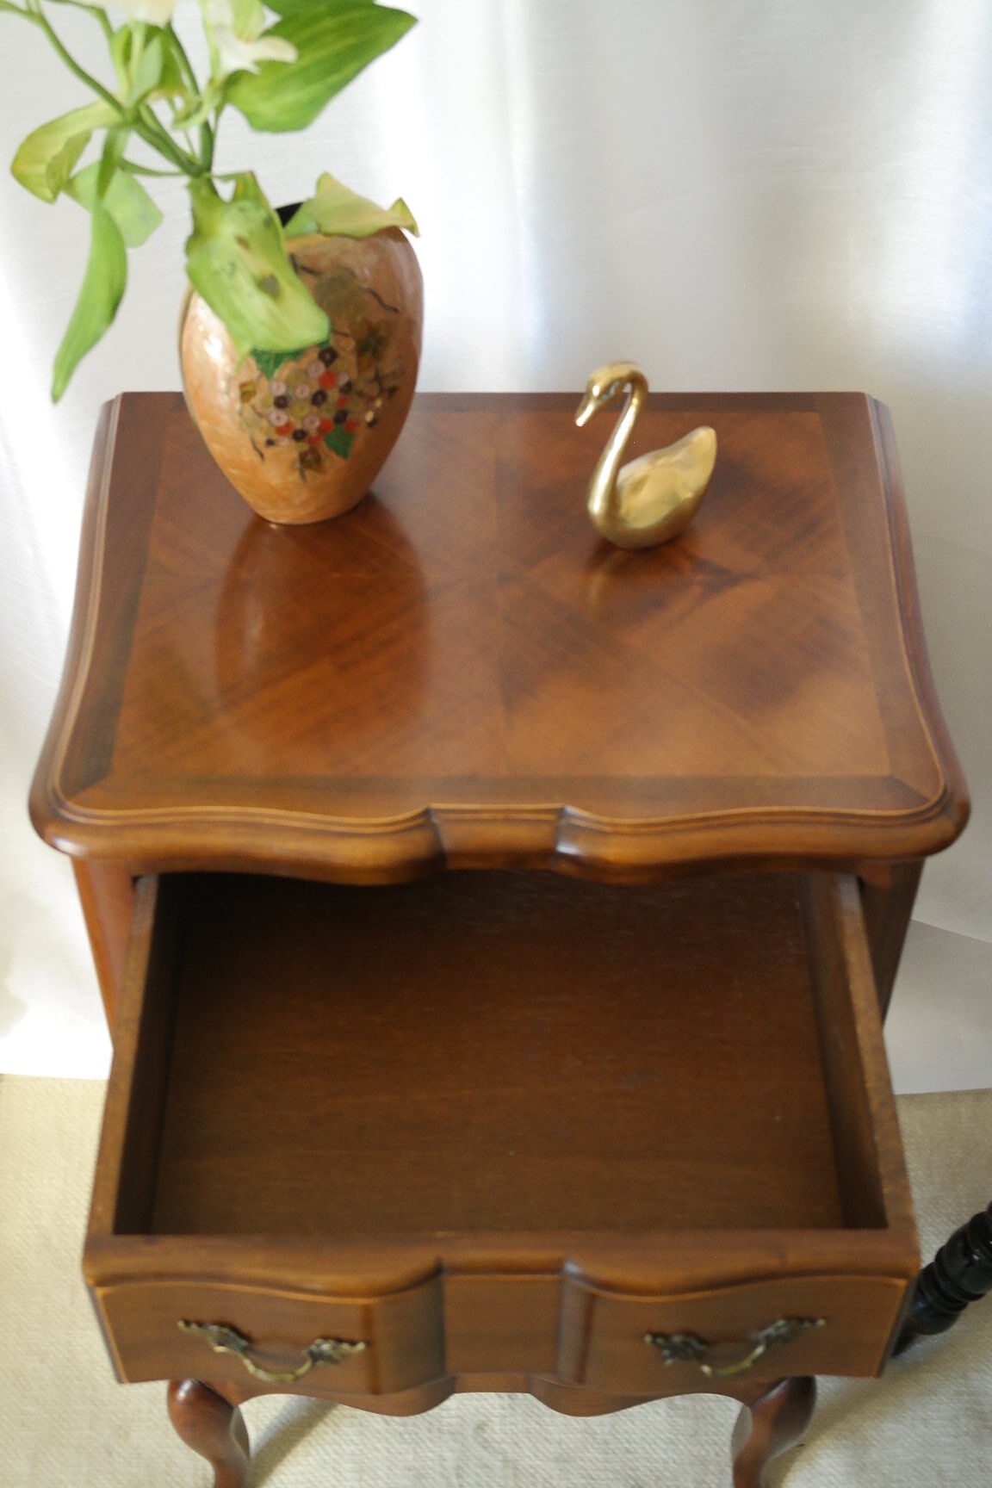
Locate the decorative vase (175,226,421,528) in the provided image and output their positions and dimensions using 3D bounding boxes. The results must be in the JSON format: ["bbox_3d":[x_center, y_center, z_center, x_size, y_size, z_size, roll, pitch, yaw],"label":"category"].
[{"bbox_3d":[-0.093,-0.186,1.004,0.125,0.175,0.072,-18,51,-16],"label":"decorative vase"}]

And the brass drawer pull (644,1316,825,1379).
[{"bbox_3d":[0.101,0.255,0.847,0.076,0.027,0.016,-5,48,-6],"label":"brass drawer pull"}]

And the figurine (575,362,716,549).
[{"bbox_3d":[0.076,-0.145,1.010,0.072,0.113,0.045,-5,48,-5],"label":"figurine"}]

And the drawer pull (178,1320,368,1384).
[{"bbox_3d":[-0.093,0.256,0.844,0.077,0.027,0.016,5,48,3],"label":"drawer pull"}]

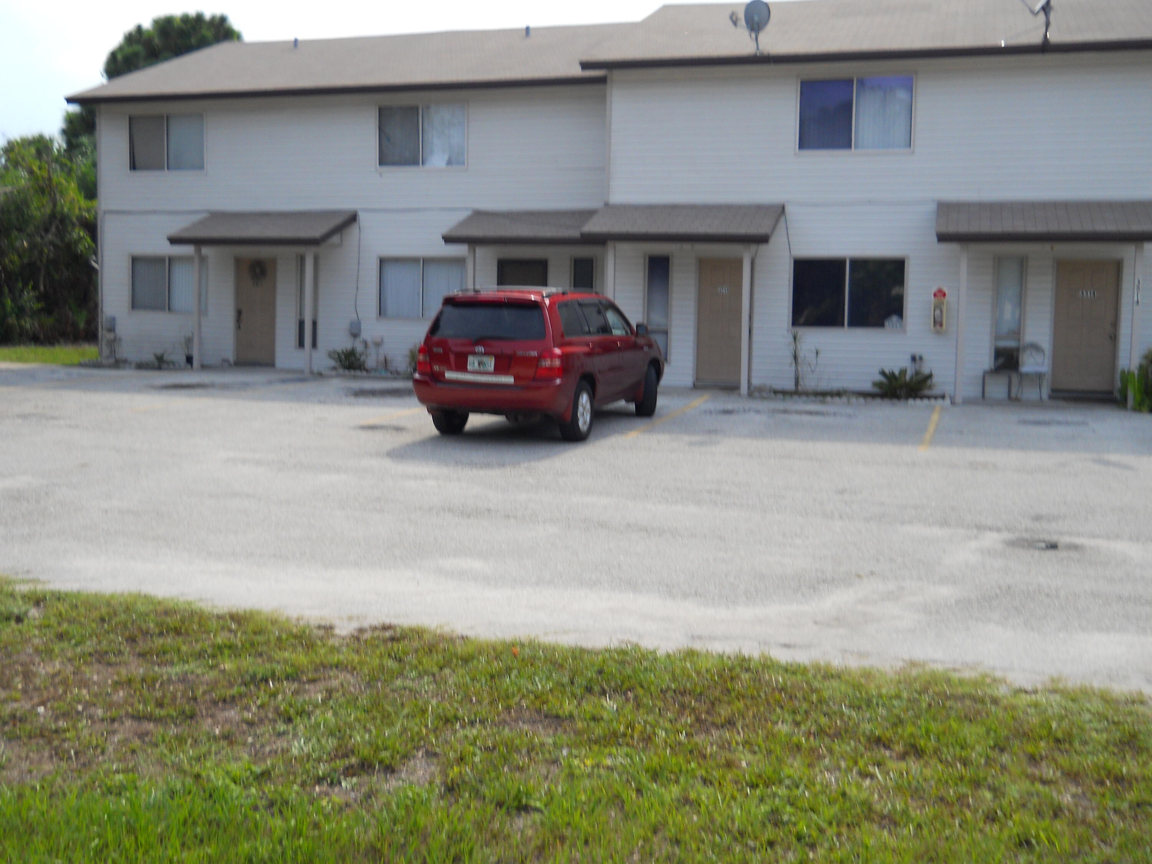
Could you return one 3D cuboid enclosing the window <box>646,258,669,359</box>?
[{"bbox_3d":[1.408,-2.080,20.995,0.455,1.855,0.100,2,5,16],"label":"window"}]

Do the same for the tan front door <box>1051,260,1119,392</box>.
[{"bbox_3d":[7.923,-1.651,19.154,0.936,2.039,0.080,2,5,16],"label":"tan front door"}]

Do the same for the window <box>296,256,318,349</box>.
[{"bbox_3d":[-5.306,-2.559,24.296,0.484,1.846,0.100,2,5,16],"label":"window"}]

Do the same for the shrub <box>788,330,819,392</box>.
[{"bbox_3d":[3.686,-1.147,19.937,0.504,1.011,0.450,2,5,16],"label":"shrub"}]

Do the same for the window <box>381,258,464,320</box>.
[{"bbox_3d":[-2.918,-2.724,23.329,1.770,1.160,0.100,3,4,16],"label":"window"}]

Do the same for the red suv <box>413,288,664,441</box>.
[{"bbox_3d":[-0.278,-0.936,15.359,1.850,1.720,4.680,3,8,20],"label":"red suv"}]

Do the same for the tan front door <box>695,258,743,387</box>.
[{"bbox_3d":[2.453,-1.795,20.223,0.940,2.080,0.080,3,4,16],"label":"tan front door"}]

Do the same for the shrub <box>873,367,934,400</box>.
[{"bbox_3d":[5.149,-0.765,19.381,0.924,0.524,0.850,2,5,16],"label":"shrub"}]

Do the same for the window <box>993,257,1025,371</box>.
[{"bbox_3d":[6.660,-1.819,18.951,0.470,1.720,0.100,3,4,16],"label":"window"}]

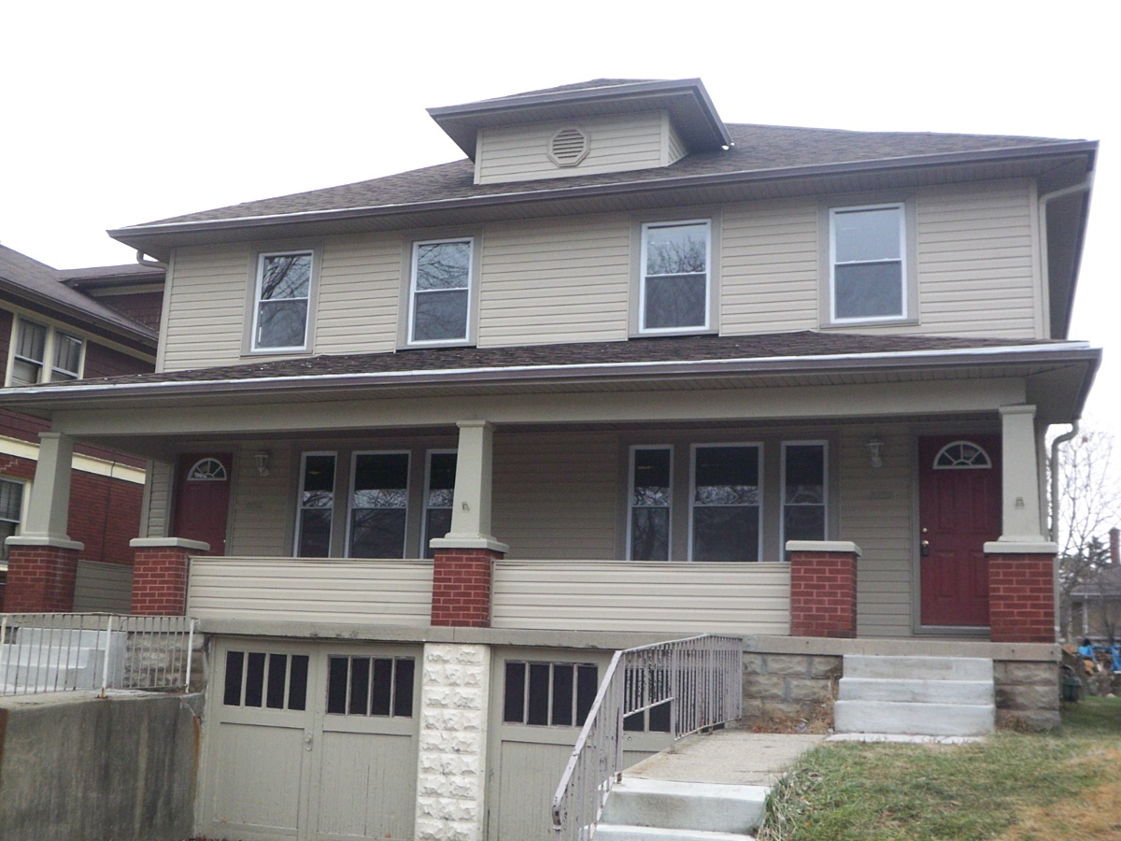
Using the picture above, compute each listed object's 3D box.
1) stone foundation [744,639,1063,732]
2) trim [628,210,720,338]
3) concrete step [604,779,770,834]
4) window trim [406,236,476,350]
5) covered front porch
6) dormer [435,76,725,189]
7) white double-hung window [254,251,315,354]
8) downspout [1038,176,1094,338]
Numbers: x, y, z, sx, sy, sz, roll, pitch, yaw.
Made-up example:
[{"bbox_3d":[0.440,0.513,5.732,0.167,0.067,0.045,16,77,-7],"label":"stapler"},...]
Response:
[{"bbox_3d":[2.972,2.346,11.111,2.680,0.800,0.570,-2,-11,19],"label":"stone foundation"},{"bbox_3d":[1.344,-1.730,14.910,1.080,1.526,0.100,-2,-11,19],"label":"trim"},{"bbox_3d":[0.700,2.146,7.041,0.920,0.190,0.550,-2,-11,19],"label":"concrete step"},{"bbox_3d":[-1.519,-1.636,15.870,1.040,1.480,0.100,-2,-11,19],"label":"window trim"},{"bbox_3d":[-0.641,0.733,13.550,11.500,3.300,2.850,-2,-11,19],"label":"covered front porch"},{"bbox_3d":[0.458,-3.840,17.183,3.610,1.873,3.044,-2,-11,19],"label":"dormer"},{"bbox_3d":[-3.637,-1.561,16.595,0.831,1.346,0.110,-2,-11,19],"label":"white double-hung window"},{"bbox_3d":[5.469,-1.761,13.559,0.540,1.850,0.140,-2,-11,19],"label":"downspout"}]

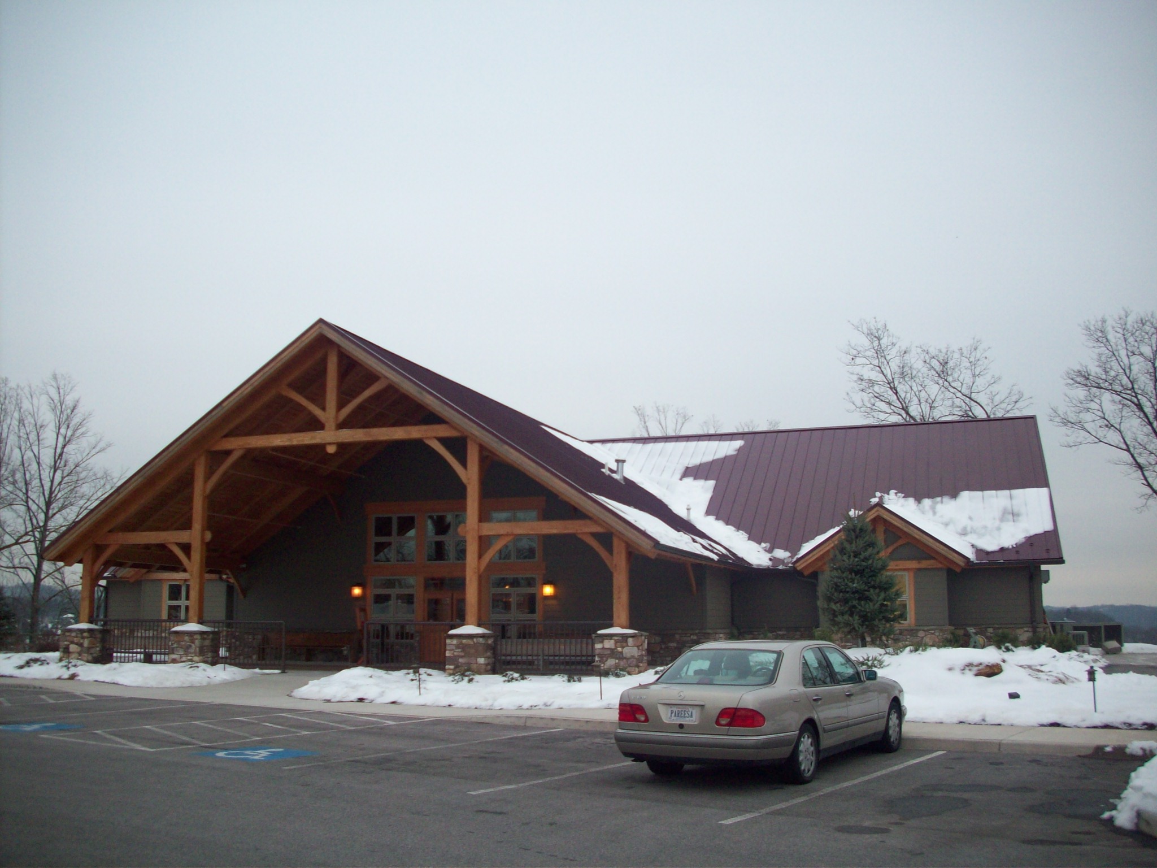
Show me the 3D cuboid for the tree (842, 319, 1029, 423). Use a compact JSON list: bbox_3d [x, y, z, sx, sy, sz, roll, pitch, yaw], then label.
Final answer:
[{"bbox_3d":[18.216,2.911,60.639,11.000,17.500,10.500,-3,-9,17],"label":"tree"}]

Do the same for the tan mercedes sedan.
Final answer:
[{"bbox_3d":[2.313,3.102,14.337,1.840,1.440,4.800,-6,-9,32],"label":"tan mercedes sedan"}]

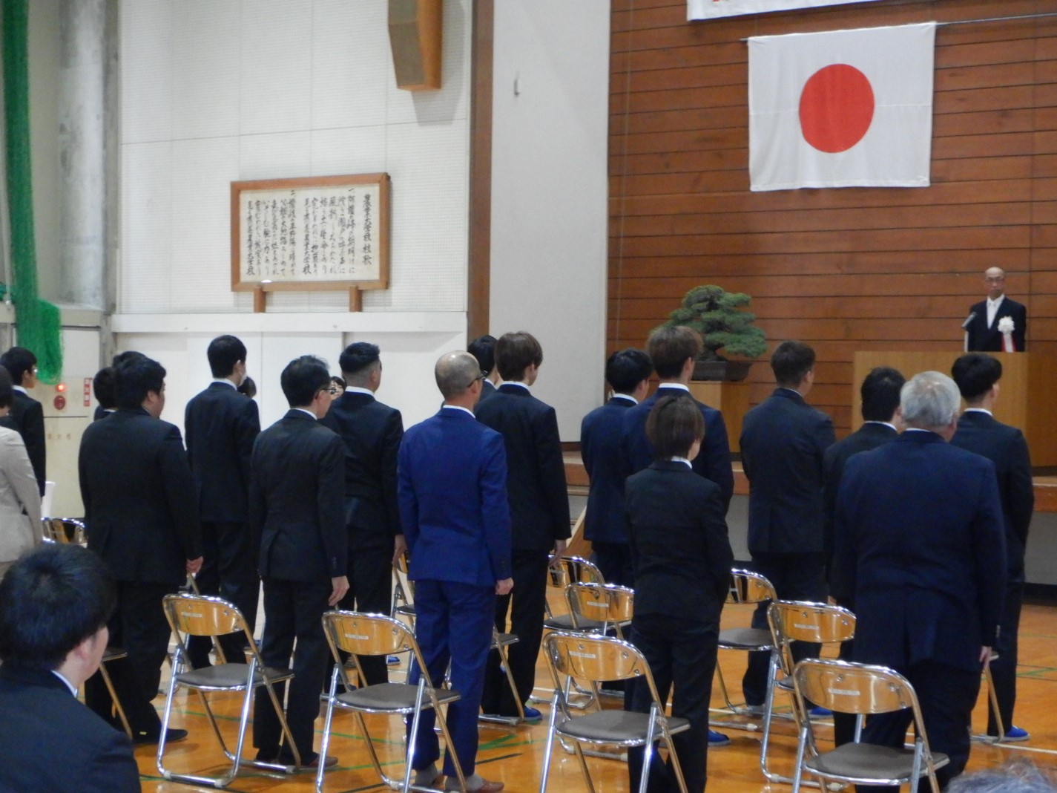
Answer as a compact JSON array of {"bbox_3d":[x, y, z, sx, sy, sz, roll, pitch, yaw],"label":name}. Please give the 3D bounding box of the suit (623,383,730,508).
[{"bbox_3d":[0.673,0.726,8.527,0.550,1.540,0.310,1,1,33],"label":"suit"}]

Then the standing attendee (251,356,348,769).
[{"bbox_3d":[-0.954,0.673,7.757,0.470,1.700,0.310,1,1,33],"label":"standing attendee"}]

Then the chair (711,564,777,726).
[{"bbox_3d":[1.038,1.182,8.881,0.440,0.740,0.450,1,1,34],"label":"chair"}]

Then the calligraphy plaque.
[{"bbox_3d":[-2.189,-1.499,18.380,1.980,1.290,0.110,1,4,33],"label":"calligraphy plaque"}]

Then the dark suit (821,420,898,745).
[{"bbox_3d":[1.481,0.810,7.939,0.500,1.416,0.310,1,1,34],"label":"dark suit"}]

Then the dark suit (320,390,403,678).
[{"bbox_3d":[-0.867,0.711,9.452,0.500,1.506,0.300,1,1,34],"label":"dark suit"}]

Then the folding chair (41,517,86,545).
[{"bbox_3d":[-2.688,1.087,11.322,0.450,0.740,0.460,1,1,33],"label":"folding chair"}]

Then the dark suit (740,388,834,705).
[{"bbox_3d":[1.272,0.738,9.161,0.510,1.558,0.300,1,1,34],"label":"dark suit"}]

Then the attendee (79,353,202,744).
[{"bbox_3d":[-1.734,0.661,8.329,0.570,1.690,0.380,1,1,33],"label":"attendee"}]

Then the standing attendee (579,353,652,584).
[{"bbox_3d":[0.470,0.637,9.574,0.480,1.750,0.320,1,1,33],"label":"standing attendee"}]

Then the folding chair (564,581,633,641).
[{"bbox_3d":[0.421,1.166,8.095,0.440,0.745,0.440,1,1,33],"label":"folding chair"}]

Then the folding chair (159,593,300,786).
[{"bbox_3d":[-1.197,1.156,7.501,0.440,0.745,0.440,1,1,33],"label":"folding chair"}]

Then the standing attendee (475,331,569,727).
[{"bbox_3d":[-0.026,0.608,8.894,0.500,1.820,0.320,1,1,33],"label":"standing attendee"}]

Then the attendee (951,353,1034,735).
[{"bbox_3d":[2.101,0.679,8.561,0.500,1.745,0.320,1,1,33],"label":"attendee"}]

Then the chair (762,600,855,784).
[{"bbox_3d":[1.229,1.185,7.575,0.440,0.745,0.440,1,1,33],"label":"chair"}]

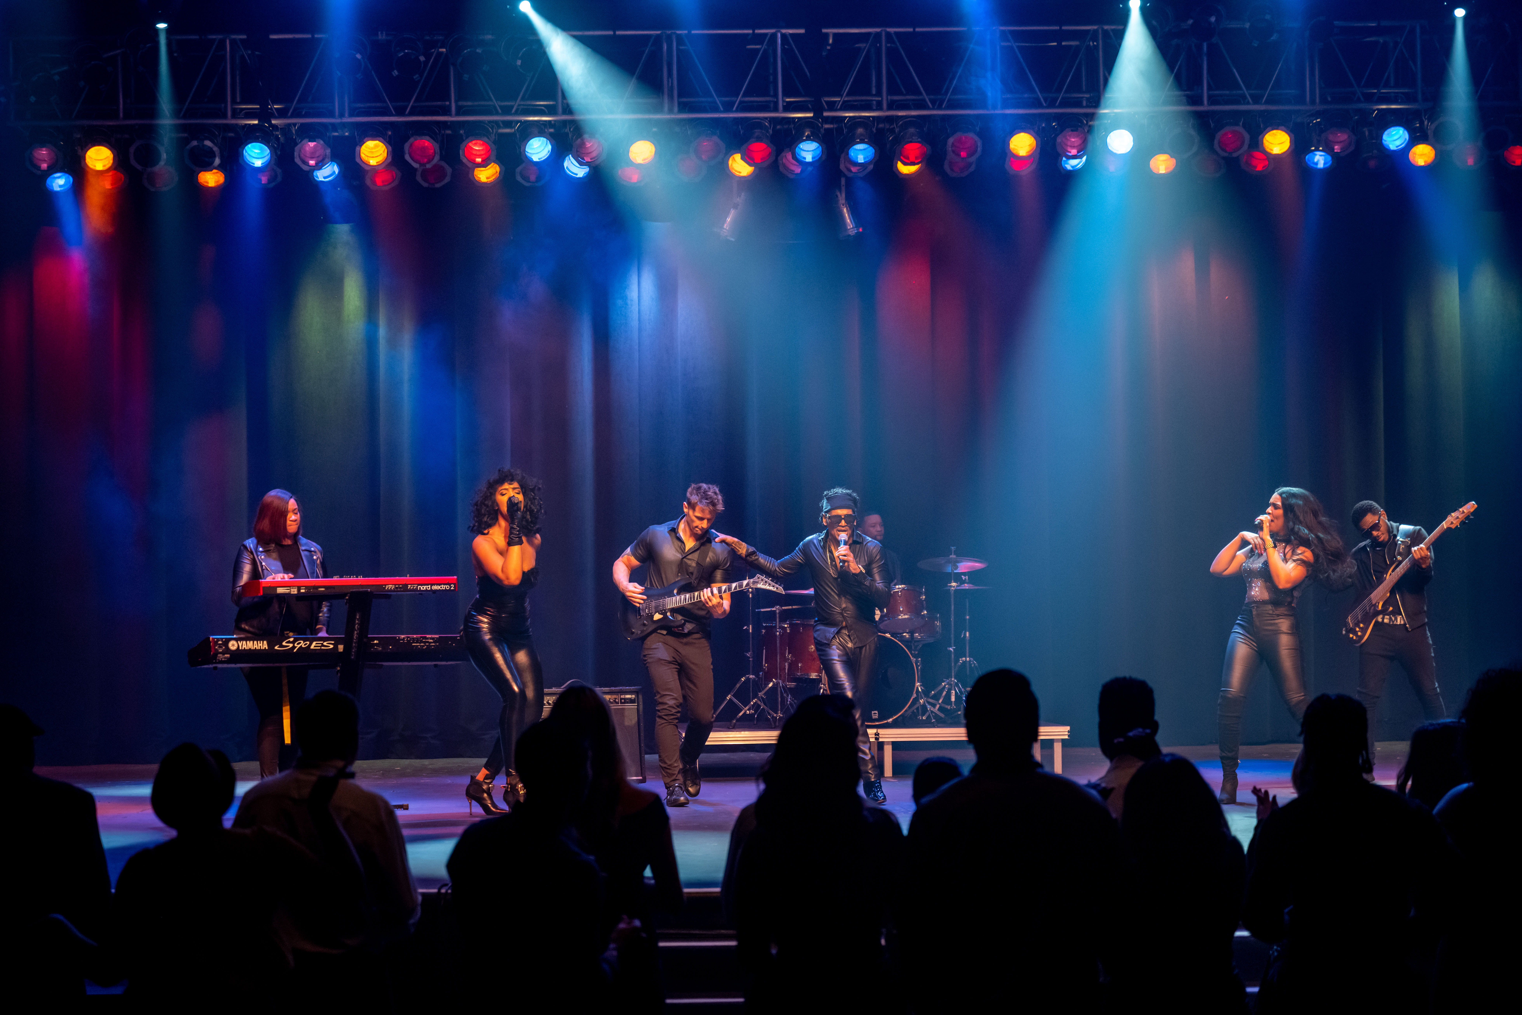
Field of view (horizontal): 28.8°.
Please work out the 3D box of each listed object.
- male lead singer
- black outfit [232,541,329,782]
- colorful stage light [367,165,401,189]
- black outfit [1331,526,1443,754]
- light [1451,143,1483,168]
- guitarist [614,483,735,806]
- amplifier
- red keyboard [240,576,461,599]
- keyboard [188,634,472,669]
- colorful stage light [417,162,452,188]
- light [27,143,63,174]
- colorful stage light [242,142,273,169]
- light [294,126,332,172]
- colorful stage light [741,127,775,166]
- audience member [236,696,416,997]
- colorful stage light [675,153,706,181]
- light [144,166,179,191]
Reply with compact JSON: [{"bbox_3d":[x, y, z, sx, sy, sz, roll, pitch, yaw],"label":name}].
[{"bbox_3d":[0.229,0.727,15.600,0.920,1.680,0.520,0,-1,-2],"label":"male lead singer"},{"bbox_3d":[-2.618,0.824,16.150,0.500,1.340,0.420,0,-2,-20],"label":"black outfit"},{"bbox_3d":[-2.732,-2.473,21.478,0.250,0.290,0.250,0,-42,-4],"label":"colorful stage light"},{"bbox_3d":[3.815,0.868,18.000,0.640,1.500,0.420,-1,-2,10],"label":"black outfit"},{"bbox_3d":[5.155,-2.646,21.683,0.250,0.290,0.250,-1,-46,3],"label":"light"},{"bbox_3d":[-0.465,0.736,15.850,0.640,1.720,0.520,-1,0,-2],"label":"guitarist"},{"bbox_3d":[-1.061,1.355,17.610,0.700,0.560,0.280,-1,-3,-7],"label":"amplifier"},{"bbox_3d":[-2.185,0.425,15.750,1.090,0.095,0.310,1,-4,-27],"label":"red keyboard"},{"bbox_3d":[-2.218,0.746,15.472,1.460,0.155,0.385,1,-3,-29],"label":"keyboard"},{"bbox_3d":[-2.365,-2.490,21.478,0.250,0.290,0.250,0,-42,-3],"label":"colorful stage light"},{"bbox_3d":[-5.135,-2.569,21.294,0.250,0.250,0.290,0,36,-4],"label":"light"},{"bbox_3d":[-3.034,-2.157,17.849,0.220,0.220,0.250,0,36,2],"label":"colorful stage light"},{"bbox_3d":[-3.204,-2.608,21.241,0.260,0.270,0.340,-1,34,-4],"label":"light"},{"bbox_3d":[-0.020,-2.631,21.341,0.260,0.270,0.340,-1,34,-2],"label":"colorful stage light"},{"bbox_3d":[-1.196,1.278,8.165,0.500,1.550,0.350,-1,-3,-2],"label":"audience member"},{"bbox_3d":[-0.450,-2.194,18.850,0.220,0.220,0.250,0,33,0],"label":"colorful stage light"},{"bbox_3d":[-3.815,-2.132,18.846,0.220,0.220,0.250,0,40,0],"label":"light"}]

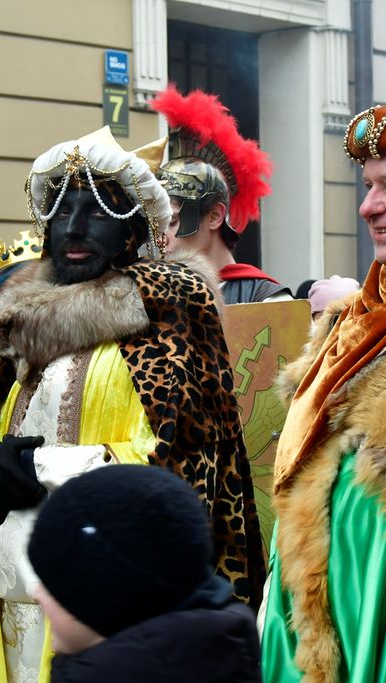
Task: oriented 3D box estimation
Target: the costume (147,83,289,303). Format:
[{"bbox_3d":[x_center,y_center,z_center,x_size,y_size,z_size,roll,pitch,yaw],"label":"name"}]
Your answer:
[{"bbox_3d":[0.050,0.410,4.350,0.560,2.000,0.440,0,1,37],"label":"costume"}]

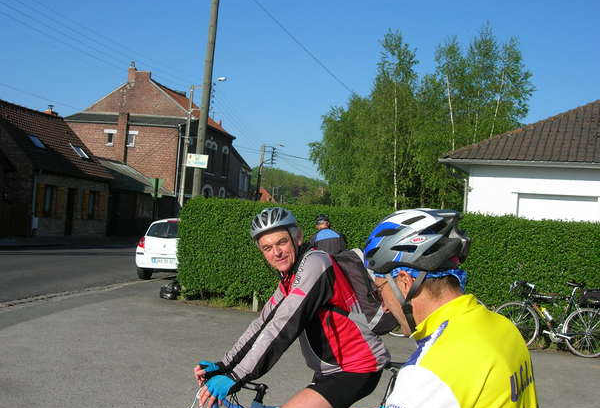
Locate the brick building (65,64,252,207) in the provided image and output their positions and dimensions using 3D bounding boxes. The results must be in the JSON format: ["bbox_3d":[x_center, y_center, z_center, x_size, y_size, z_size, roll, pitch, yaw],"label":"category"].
[{"bbox_3d":[-10.071,-3.430,50.500,7.900,11.100,15.800,3,-1,12],"label":"brick building"}]

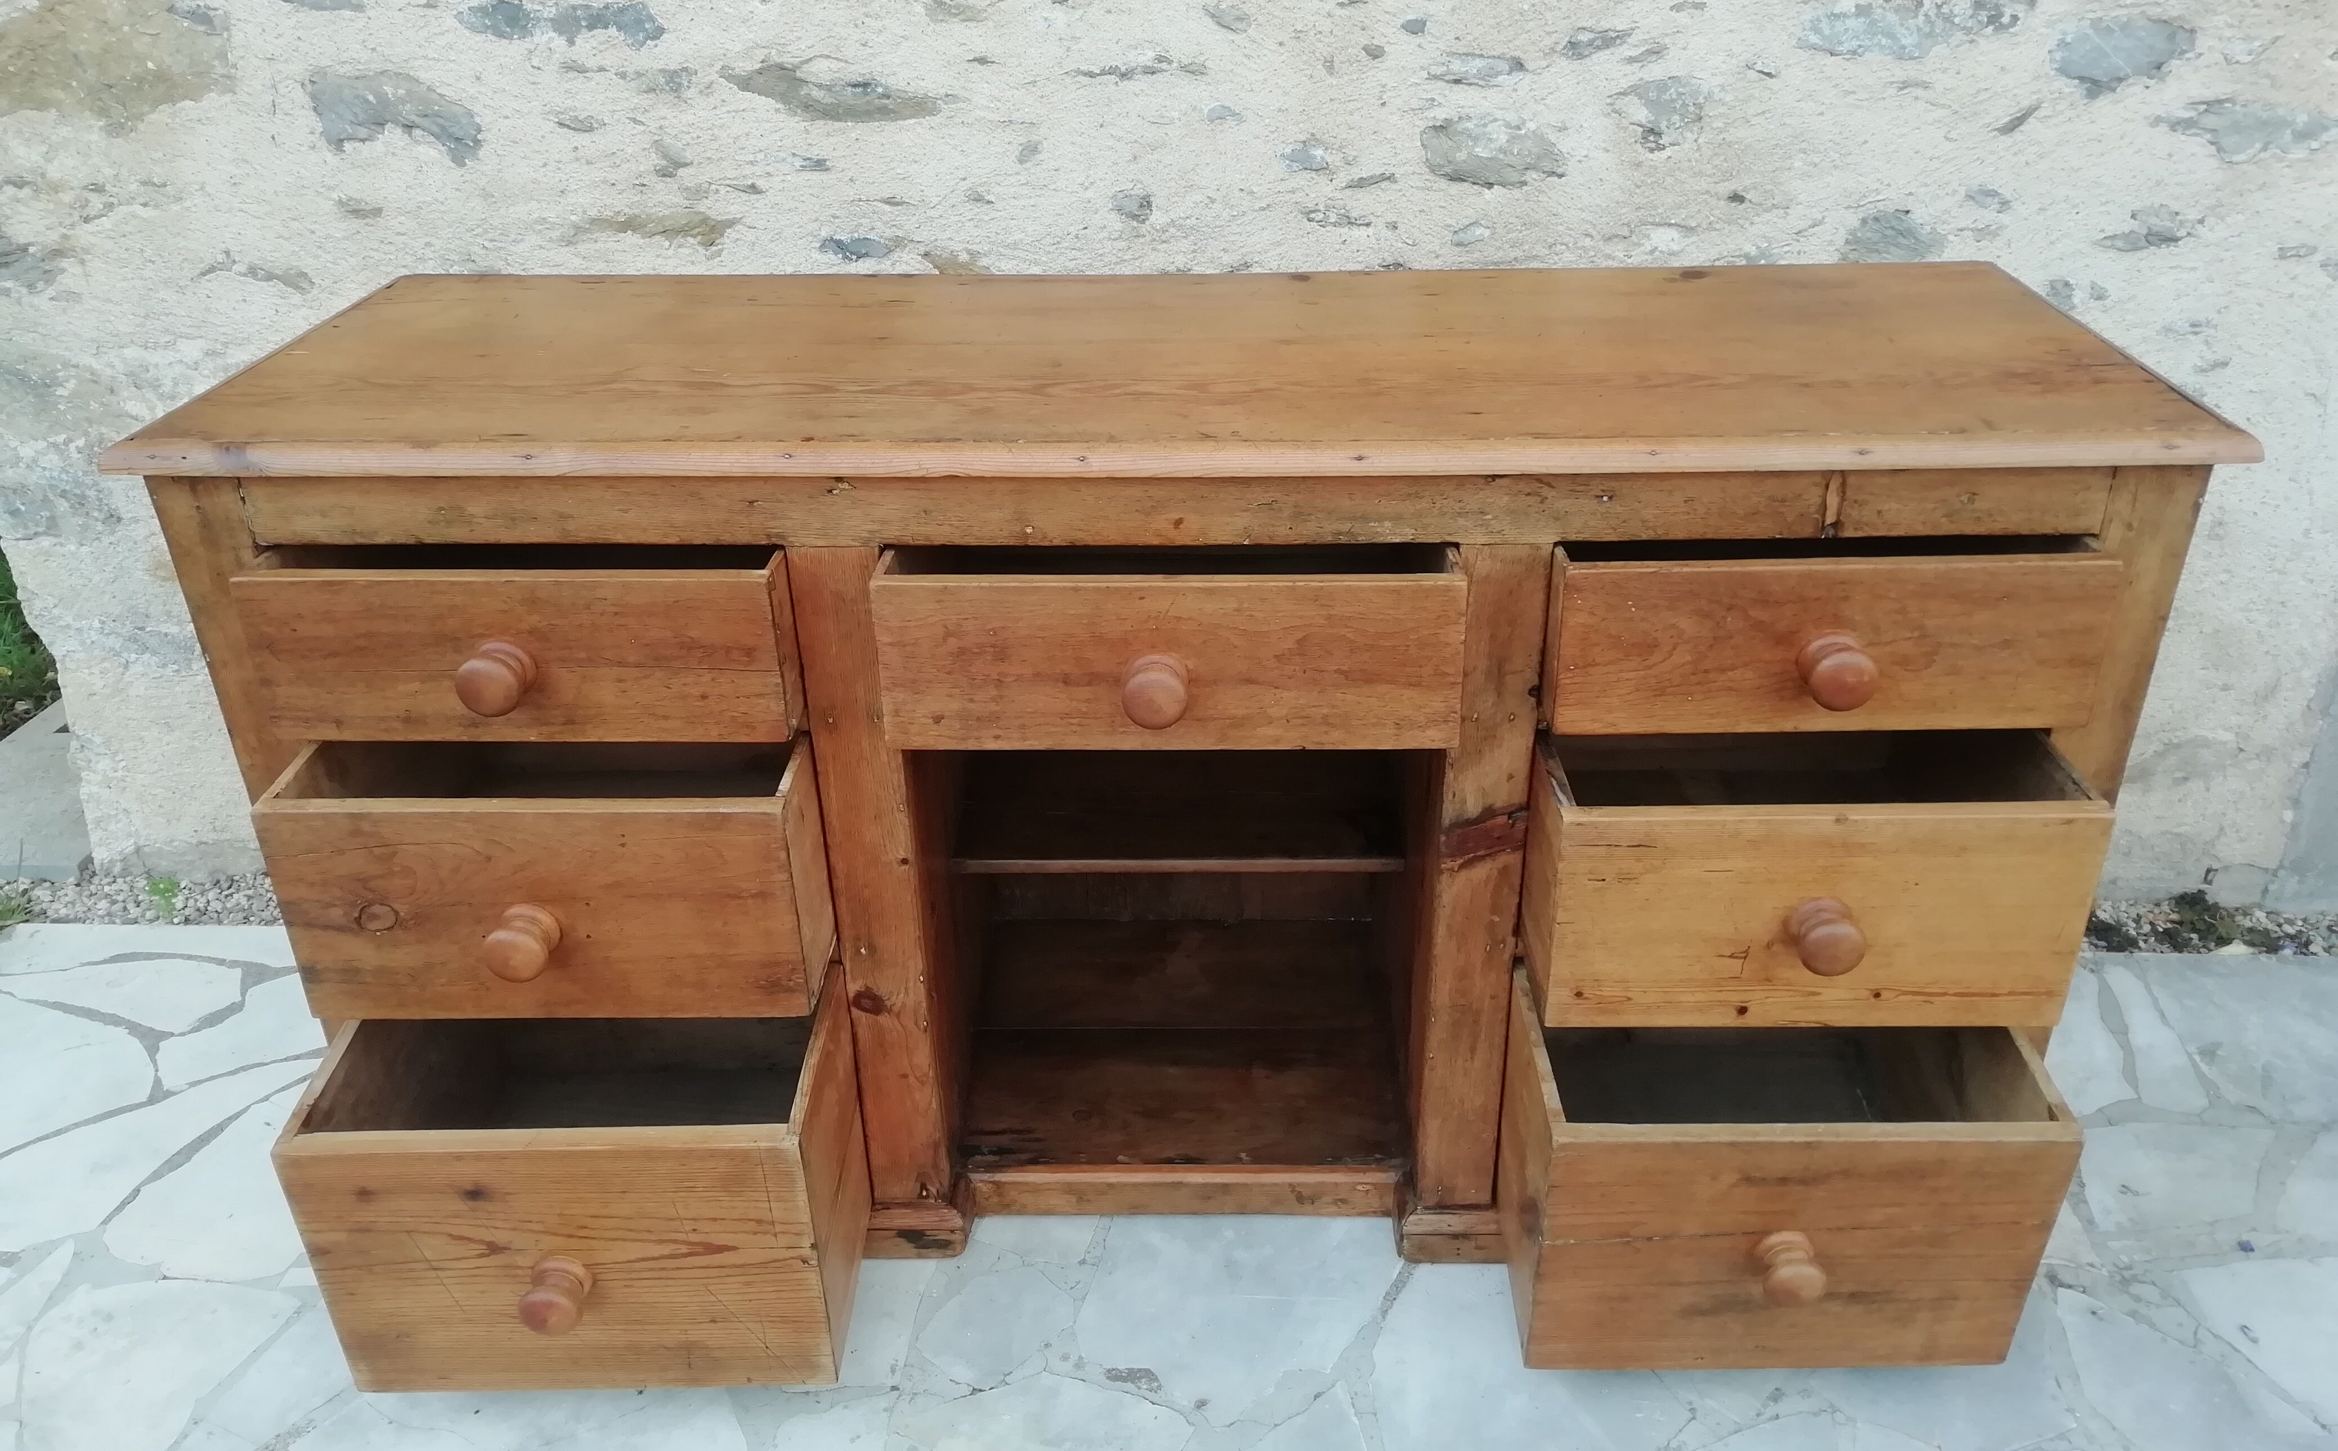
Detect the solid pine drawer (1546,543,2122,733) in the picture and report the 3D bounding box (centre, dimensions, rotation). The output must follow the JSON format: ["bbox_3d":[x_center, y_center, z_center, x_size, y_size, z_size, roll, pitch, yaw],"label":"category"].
[{"bbox_3d":[0.503,-0.143,1.480,0.404,0.135,0.444,0,29,2],"label":"solid pine drawer"}]

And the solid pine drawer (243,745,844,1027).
[{"bbox_3d":[-0.493,0.065,1.550,0.410,0.194,0.444,0,29,2],"label":"solid pine drawer"}]

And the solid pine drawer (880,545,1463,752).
[{"bbox_3d":[0.006,-0.131,1.484,0.440,0.140,0.444,0,29,2],"label":"solid pine drawer"}]

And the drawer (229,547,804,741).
[{"bbox_3d":[-0.498,-0.135,1.511,0.409,0.137,0.444,0,29,2],"label":"drawer"}]

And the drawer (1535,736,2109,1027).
[{"bbox_3d":[0.506,0.067,1.511,0.404,0.193,0.444,0,29,2],"label":"drawer"}]

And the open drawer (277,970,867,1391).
[{"bbox_3d":[-0.480,0.352,1.576,0.410,0.256,0.444,0,29,2],"label":"open drawer"}]

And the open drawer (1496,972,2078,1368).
[{"bbox_3d":[0.506,0.343,1.574,0.404,0.251,0.444,0,29,2],"label":"open drawer"}]

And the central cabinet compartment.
[{"bbox_3d":[0.015,0.126,1.745,0.444,0.542,0.444,0,29,2],"label":"central cabinet compartment"}]

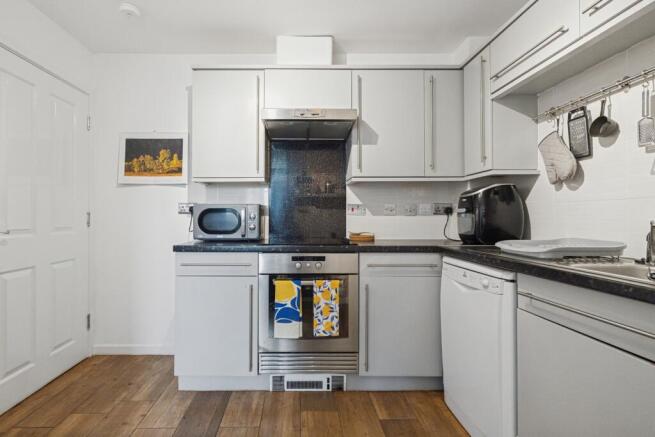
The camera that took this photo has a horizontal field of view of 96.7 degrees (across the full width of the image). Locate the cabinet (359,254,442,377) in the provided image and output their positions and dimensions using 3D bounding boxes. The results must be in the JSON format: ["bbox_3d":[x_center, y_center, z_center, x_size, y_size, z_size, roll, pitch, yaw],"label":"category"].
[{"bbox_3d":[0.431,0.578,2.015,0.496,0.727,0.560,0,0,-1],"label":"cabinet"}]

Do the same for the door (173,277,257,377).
[{"bbox_3d":[-0.657,0.643,1.731,0.490,0.587,0.022,0,0,0],"label":"door"}]

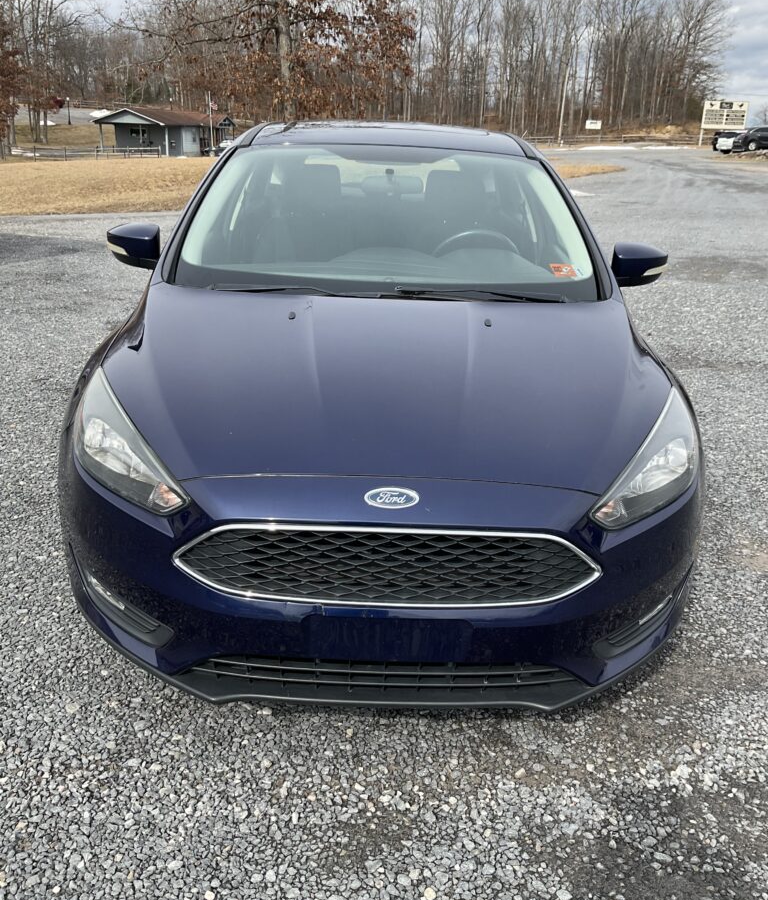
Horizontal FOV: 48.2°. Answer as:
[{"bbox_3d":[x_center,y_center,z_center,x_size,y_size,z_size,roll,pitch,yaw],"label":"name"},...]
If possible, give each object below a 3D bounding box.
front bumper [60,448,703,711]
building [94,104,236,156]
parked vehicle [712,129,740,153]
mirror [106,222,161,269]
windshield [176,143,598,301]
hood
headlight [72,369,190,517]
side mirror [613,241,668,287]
[{"bbox_3d":[0.008,0.293,2.137,1.780,0.590,0.540,2,22,-1],"label":"front bumper"},{"bbox_3d":[-18.720,-27.116,73.500,6.800,3.700,11.300,10,22,20],"label":"building"},{"bbox_3d":[26.495,-23.552,65.600,1.850,1.720,4.600,18,26,37],"label":"parked vehicle"},{"bbox_3d":[-0.902,-0.763,3.164,0.210,0.160,0.155,2,22,-1],"label":"mirror"},{"bbox_3d":[0.021,-0.830,3.073,1.450,0.200,0.970,2,51,-1],"label":"windshield"},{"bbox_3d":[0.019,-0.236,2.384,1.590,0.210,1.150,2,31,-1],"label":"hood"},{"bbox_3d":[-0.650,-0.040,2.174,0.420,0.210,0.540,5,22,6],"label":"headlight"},{"bbox_3d":[0.932,-0.704,3.210,0.210,0.160,0.155,2,22,-1],"label":"side mirror"}]

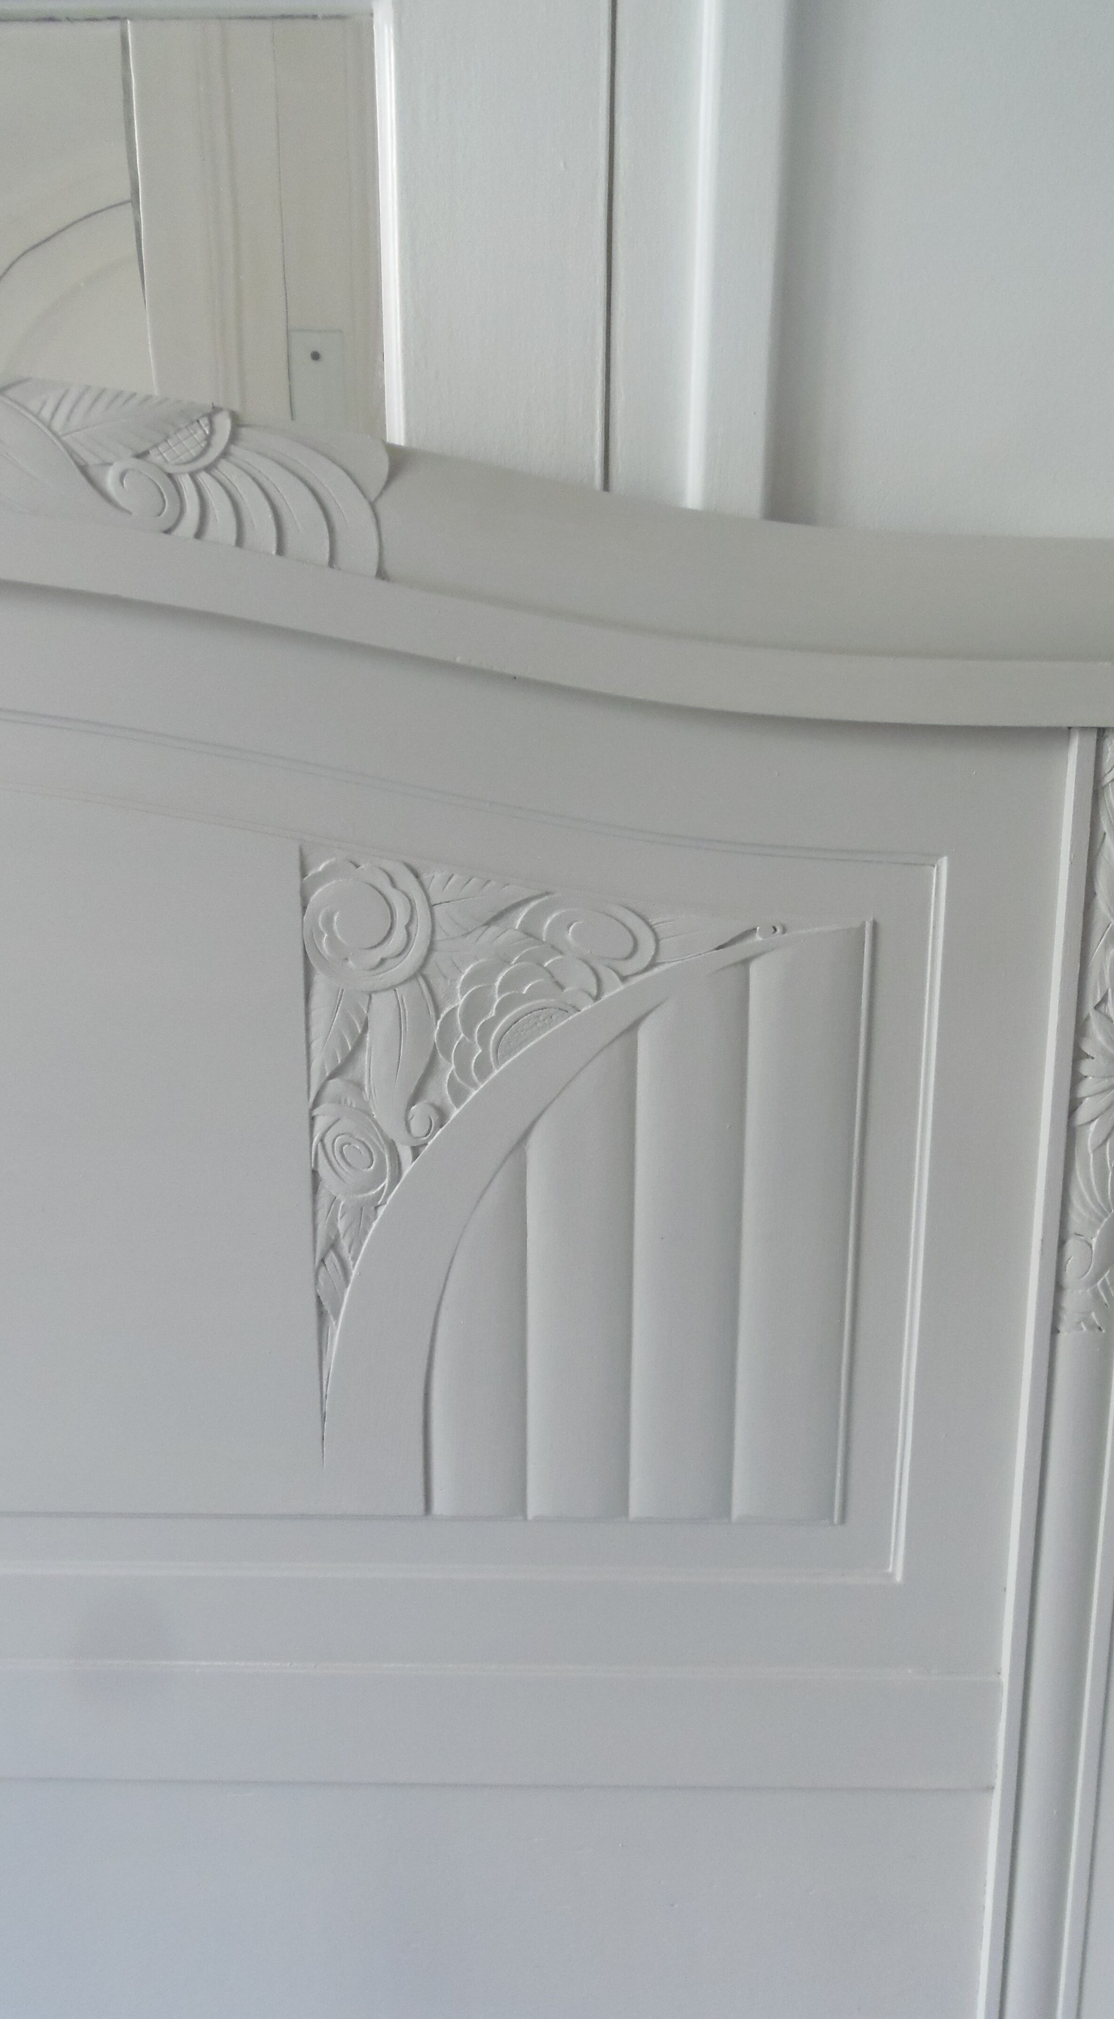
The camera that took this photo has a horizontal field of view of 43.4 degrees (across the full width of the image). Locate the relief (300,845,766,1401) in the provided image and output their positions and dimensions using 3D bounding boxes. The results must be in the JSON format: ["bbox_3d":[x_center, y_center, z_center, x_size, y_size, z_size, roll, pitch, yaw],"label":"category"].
[{"bbox_3d":[-0.014,0.067,0.734,0.232,0.306,0.022,0,11,1],"label":"relief"}]

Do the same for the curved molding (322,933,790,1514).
[{"bbox_3d":[-0.006,0.121,0.744,0.248,0.325,0.025,0,11,1],"label":"curved molding"}]

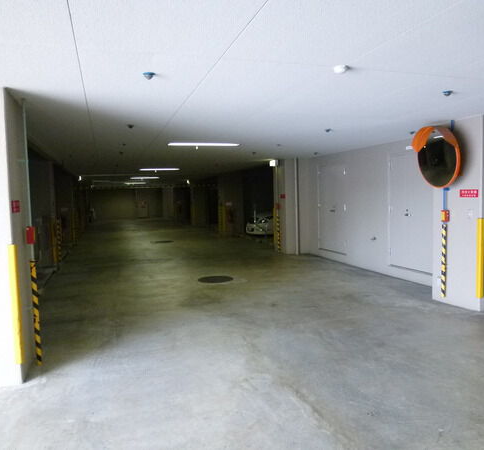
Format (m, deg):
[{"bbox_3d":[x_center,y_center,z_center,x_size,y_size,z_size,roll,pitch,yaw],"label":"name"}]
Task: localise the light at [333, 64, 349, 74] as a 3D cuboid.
[{"bbox_3d":[0.713,-1.124,3.013,0.095,0.045,0.095,-3,4,-18],"label":"light"}]

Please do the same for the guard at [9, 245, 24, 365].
[{"bbox_3d":[-1.909,0.675,3.509,0.060,1.010,0.060,-3,4,-18],"label":"guard"}]

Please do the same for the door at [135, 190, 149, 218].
[{"bbox_3d":[-7.595,-1.567,31.500,1.000,2.080,0.080,-3,4,-18],"label":"door"}]

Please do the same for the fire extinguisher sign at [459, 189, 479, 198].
[{"bbox_3d":[2.909,-0.401,5.350,0.010,0.098,0.276,-3,4,-18],"label":"fire extinguisher sign"}]

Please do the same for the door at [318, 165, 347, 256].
[{"bbox_3d":[2.040,-0.390,9.451,0.070,2.020,1.210,-3,4,-18],"label":"door"}]

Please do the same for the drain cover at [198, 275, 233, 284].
[{"bbox_3d":[-0.479,1.027,7.771,0.660,0.025,0.660,-2,4,0],"label":"drain cover"}]

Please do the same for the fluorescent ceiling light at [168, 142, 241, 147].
[{"bbox_3d":[-0.605,-1.335,6.902,1.220,0.070,0.100,-3,4,-18],"label":"fluorescent ceiling light"}]

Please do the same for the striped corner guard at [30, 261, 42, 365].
[{"bbox_3d":[-1.877,0.814,3.801,0.060,0.970,0.060,-3,4,-18],"label":"striped corner guard"}]

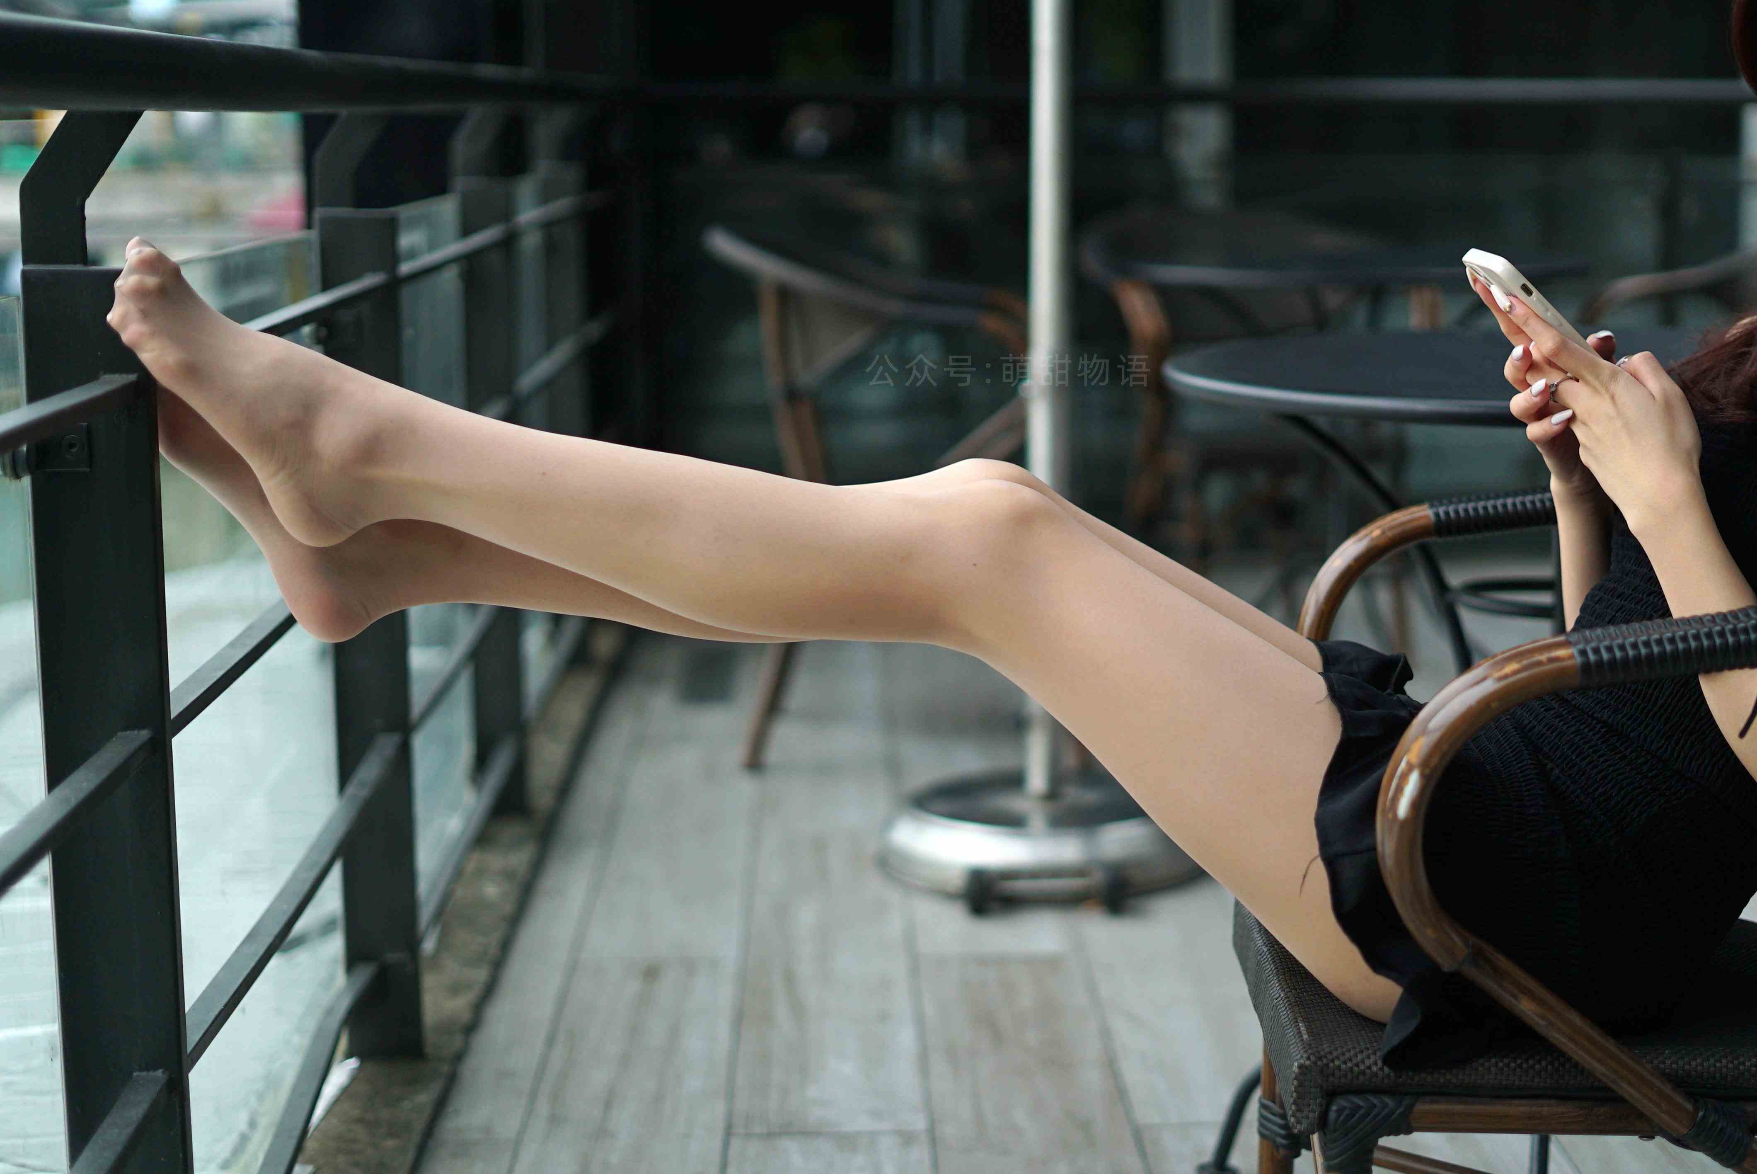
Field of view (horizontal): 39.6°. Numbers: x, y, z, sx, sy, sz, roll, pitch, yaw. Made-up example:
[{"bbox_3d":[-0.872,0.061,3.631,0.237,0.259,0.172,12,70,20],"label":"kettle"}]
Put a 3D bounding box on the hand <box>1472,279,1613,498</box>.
[{"bbox_3d":[0.461,-0.142,1.680,0.092,0.170,0.090,-18,0,-29],"label":"hand"}]

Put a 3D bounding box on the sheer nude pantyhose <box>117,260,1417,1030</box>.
[{"bbox_3d":[-0.050,0.012,1.660,0.950,0.510,0.340,1,11,5],"label":"sheer nude pantyhose"}]

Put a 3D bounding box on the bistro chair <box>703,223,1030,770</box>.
[{"bbox_3d":[0.025,-0.160,4.050,0.610,0.850,0.560,0,11,3],"label":"bistro chair"}]

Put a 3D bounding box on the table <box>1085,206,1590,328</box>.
[{"bbox_3d":[0.825,-0.193,4.270,0.800,0.730,0.800,0,11,0],"label":"table"}]

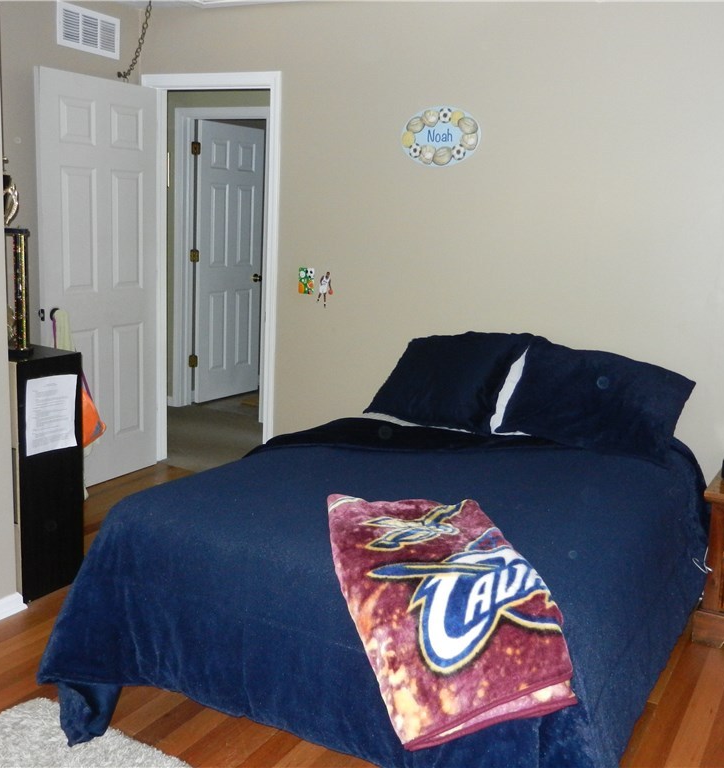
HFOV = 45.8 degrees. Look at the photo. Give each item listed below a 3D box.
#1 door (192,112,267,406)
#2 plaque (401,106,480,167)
[{"bbox_3d":[-0.997,-0.903,6.514,0.040,2.030,0.730,10,13,33],"label":"door"},{"bbox_3d":[0.358,-1.124,3.902,0.391,0.270,0.013,8,12,26],"label":"plaque"}]

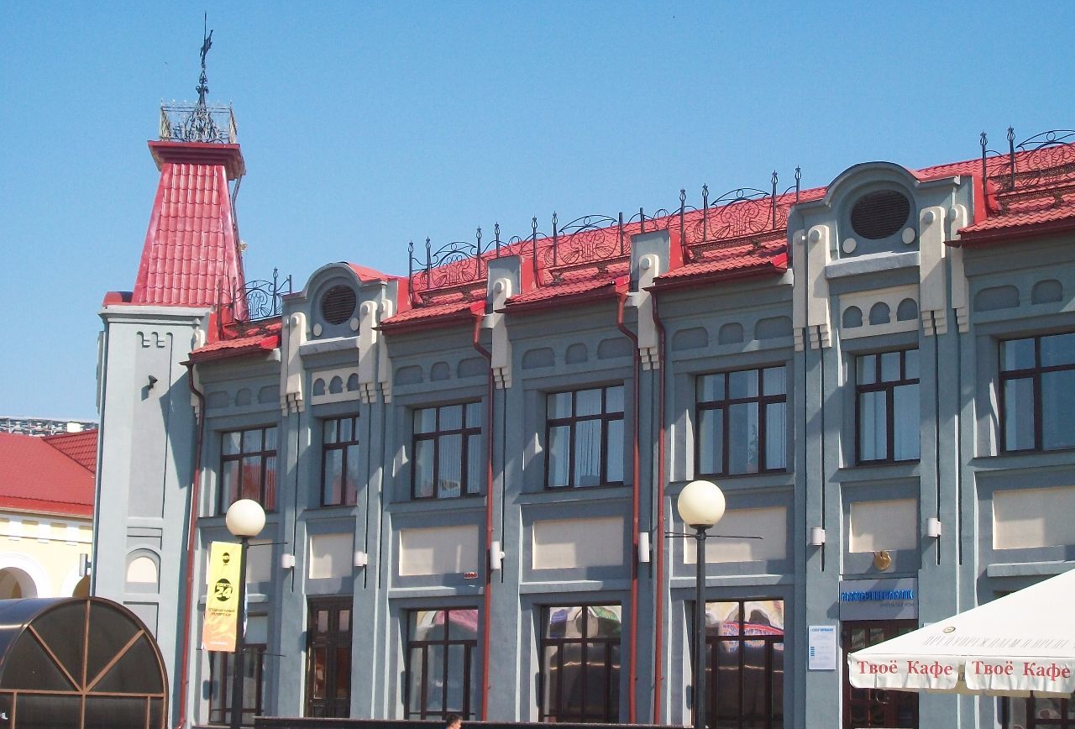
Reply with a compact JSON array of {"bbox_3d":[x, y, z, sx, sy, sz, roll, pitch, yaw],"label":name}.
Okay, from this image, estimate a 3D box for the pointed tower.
[{"bbox_3d":[-7.851,-0.023,47.512,2.800,16.000,3.000,2,-9,-3],"label":"pointed tower"}]

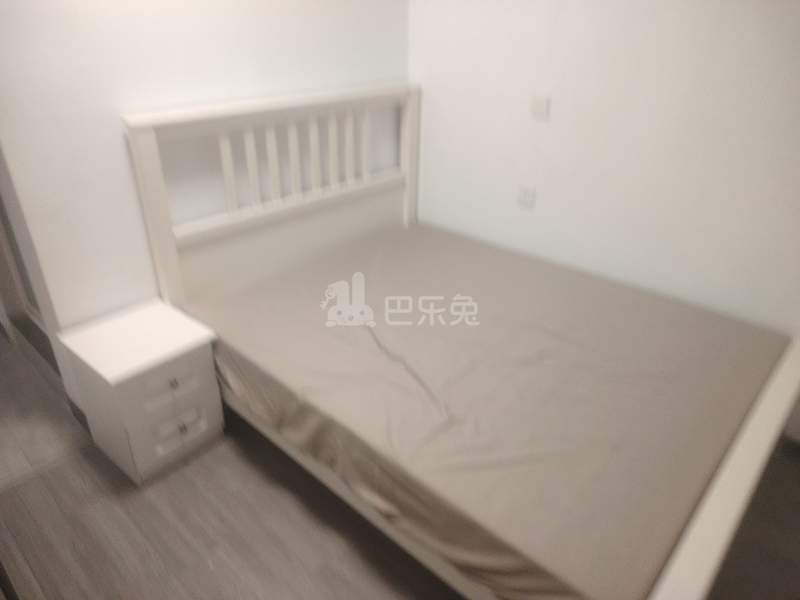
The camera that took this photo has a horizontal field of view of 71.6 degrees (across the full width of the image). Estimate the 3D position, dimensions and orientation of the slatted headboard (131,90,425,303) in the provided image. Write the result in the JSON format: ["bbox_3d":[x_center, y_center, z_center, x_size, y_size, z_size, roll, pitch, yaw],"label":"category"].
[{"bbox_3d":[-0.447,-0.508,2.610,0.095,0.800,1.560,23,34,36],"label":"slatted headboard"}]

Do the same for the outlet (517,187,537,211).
[{"bbox_3d":[0.618,-0.493,2.705,0.090,0.088,0.014,24,35,36],"label":"outlet"}]

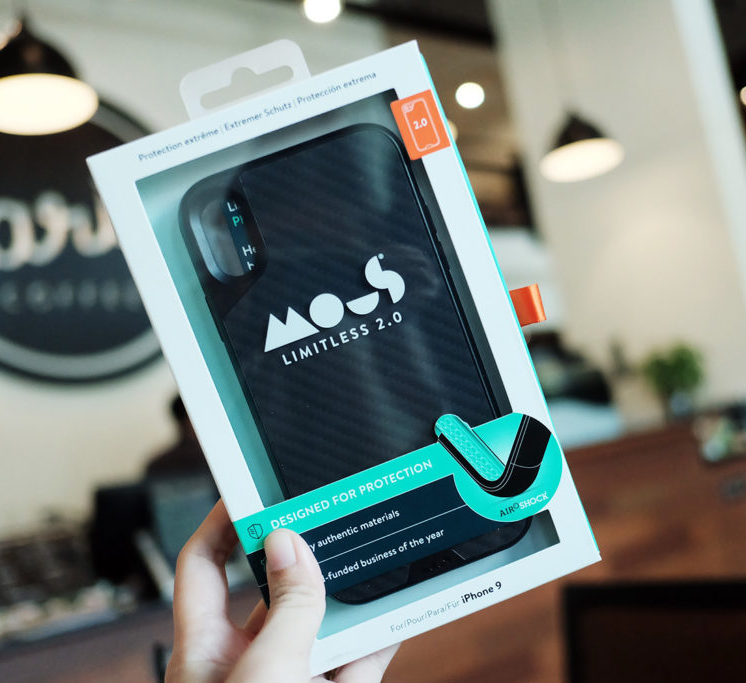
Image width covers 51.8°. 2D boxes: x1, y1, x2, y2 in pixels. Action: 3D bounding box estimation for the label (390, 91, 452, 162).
[{"bbox_3d":[0.016,-0.071,0.254,0.014,0.020,0.001,-21,5,-3],"label":"label"}]

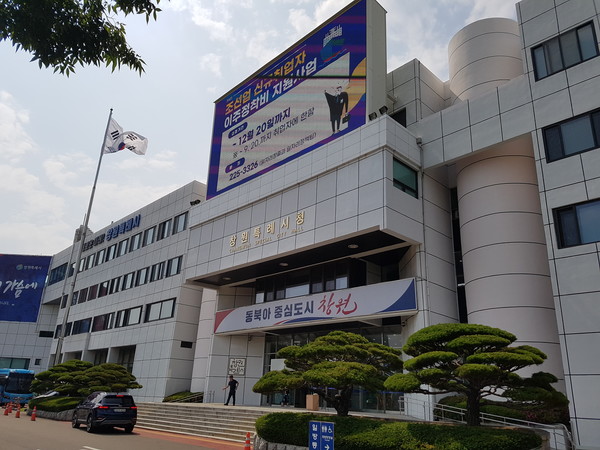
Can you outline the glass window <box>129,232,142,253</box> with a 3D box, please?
[{"bbox_3d":[-17.212,1.917,47.544,0.150,1.781,2.482,22,-28,-40],"label":"glass window"}]

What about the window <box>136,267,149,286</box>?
[{"bbox_3d":[-15.262,5.128,43.962,0.150,1.606,2.438,22,-28,-40],"label":"window"}]

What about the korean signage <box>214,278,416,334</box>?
[{"bbox_3d":[-0.250,4.850,25.214,0.250,1.470,15.500,22,-28,-40],"label":"korean signage"}]

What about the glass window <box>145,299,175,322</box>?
[{"bbox_3d":[-11.414,7.011,36.811,0.150,1.540,5.000,22,-28,-40],"label":"glass window"}]

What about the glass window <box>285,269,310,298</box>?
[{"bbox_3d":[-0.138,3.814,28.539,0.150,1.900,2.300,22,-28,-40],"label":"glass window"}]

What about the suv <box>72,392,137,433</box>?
[{"bbox_3d":[-9.415,8.901,21.609,1.880,1.680,4.700,17,-25,-32],"label":"suv"}]

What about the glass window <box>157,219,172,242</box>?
[{"bbox_3d":[-12.968,0.560,43.437,0.150,1.781,2.482,22,-28,-40],"label":"glass window"}]

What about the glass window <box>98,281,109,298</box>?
[{"bbox_3d":[-21.689,7.211,50.170,0.150,1.650,2.482,22,-28,-40],"label":"glass window"}]

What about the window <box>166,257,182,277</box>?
[{"bbox_3d":[-10.327,3.486,37.147,0.150,1.500,2.300,22,-28,-40],"label":"window"}]

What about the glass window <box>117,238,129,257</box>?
[{"bbox_3d":[-19.358,2.597,49.625,0.150,1.781,2.482,22,-28,-40],"label":"glass window"}]

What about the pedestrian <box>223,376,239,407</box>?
[{"bbox_3d":[-4.284,10.257,27.900,0.850,1.730,0.550,14,-24,-27],"label":"pedestrian"}]

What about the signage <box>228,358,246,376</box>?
[{"bbox_3d":[-4.430,10.066,31.948,1.234,1.183,0.080,2,-21,1],"label":"signage"}]

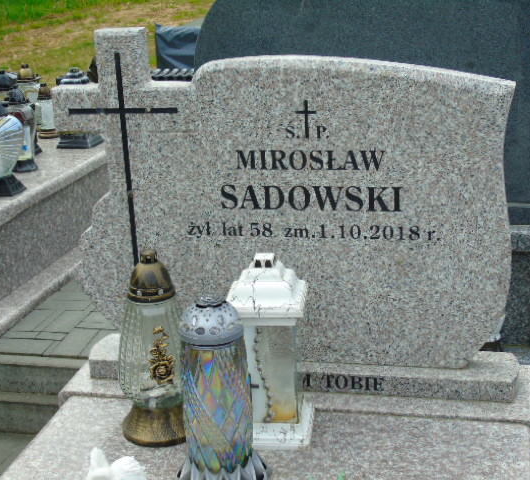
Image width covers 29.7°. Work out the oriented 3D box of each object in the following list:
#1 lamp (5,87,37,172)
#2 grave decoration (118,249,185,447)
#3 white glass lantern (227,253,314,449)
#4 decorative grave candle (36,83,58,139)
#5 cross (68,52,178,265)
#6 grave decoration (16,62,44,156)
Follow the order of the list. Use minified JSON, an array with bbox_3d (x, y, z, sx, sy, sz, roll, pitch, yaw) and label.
[{"bbox_3d":[-0.930,-0.424,3.807,0.109,0.315,0.109,-7,17,-13],"label":"lamp"},{"bbox_3d":[-0.206,0.196,1.907,0.159,0.361,0.159,-7,17,-14],"label":"grave decoration"},{"bbox_3d":[0.010,0.199,1.874,0.146,0.352,0.146,-1,17,6],"label":"white glass lantern"},{"bbox_3d":[-0.978,-0.579,4.463,0.091,0.236,0.091,-6,17,-11],"label":"decorative grave candle"},{"bbox_3d":[-0.284,-0.148,2.054,0.234,0.469,0.015,1,17,14],"label":"cross"},{"bbox_3d":[-0.962,-0.533,4.087,0.104,0.364,0.104,-7,17,-12],"label":"grave decoration"}]

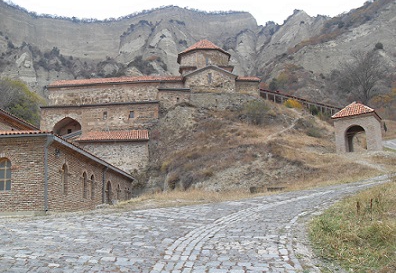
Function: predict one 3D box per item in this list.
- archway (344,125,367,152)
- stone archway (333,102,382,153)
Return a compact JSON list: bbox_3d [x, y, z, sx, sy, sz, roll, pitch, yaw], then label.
[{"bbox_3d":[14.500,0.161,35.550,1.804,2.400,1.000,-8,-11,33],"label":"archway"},{"bbox_3d":[15.219,-0.904,36.907,3.763,4.864,3.975,-8,-11,33],"label":"stone archway"}]

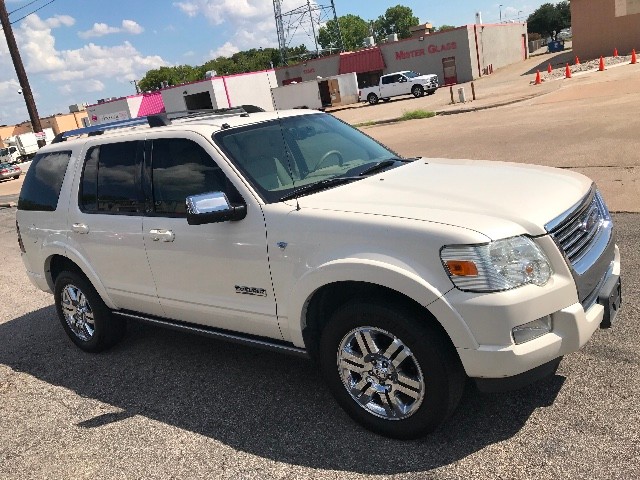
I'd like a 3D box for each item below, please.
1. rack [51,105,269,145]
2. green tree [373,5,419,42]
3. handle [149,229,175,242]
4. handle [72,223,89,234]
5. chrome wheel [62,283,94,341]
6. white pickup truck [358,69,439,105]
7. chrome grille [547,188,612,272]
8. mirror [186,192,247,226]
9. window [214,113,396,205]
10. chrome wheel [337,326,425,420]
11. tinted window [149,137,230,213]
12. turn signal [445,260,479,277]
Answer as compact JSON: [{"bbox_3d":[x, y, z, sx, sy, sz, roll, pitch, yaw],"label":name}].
[{"bbox_3d":[-1.319,-0.985,4.325,1.600,0.130,1.160,2,17,38],"label":"rack"},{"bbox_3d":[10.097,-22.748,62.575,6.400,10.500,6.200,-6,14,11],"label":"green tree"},{"bbox_3d":[-1.016,-0.029,3.303,0.230,0.075,0.055,1,15,37],"label":"handle"},{"bbox_3d":[-1.730,-0.078,3.754,0.190,0.075,0.050,2,17,38],"label":"handle"},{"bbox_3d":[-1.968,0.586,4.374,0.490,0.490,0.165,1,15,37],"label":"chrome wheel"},{"bbox_3d":[5.786,-11.269,38.272,5.890,1.960,2.100,3,18,40],"label":"white pickup truck"},{"bbox_3d":[1.337,-0.102,2.577,0.170,0.350,0.880,-13,7,40],"label":"chrome grille"},{"bbox_3d":[-0.585,-0.168,2.857,0.190,0.170,0.240,1,15,37],"label":"mirror"},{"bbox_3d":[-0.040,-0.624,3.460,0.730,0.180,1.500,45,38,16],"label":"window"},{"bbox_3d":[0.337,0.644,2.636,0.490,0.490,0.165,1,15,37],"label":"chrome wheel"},{"bbox_3d":[-0.795,-0.403,3.184,0.760,0.500,0.060,1,0,37],"label":"tinted window"},{"bbox_3d":[0.610,0.124,2.237,0.115,0.067,0.045,-5,12,13],"label":"turn signal"}]

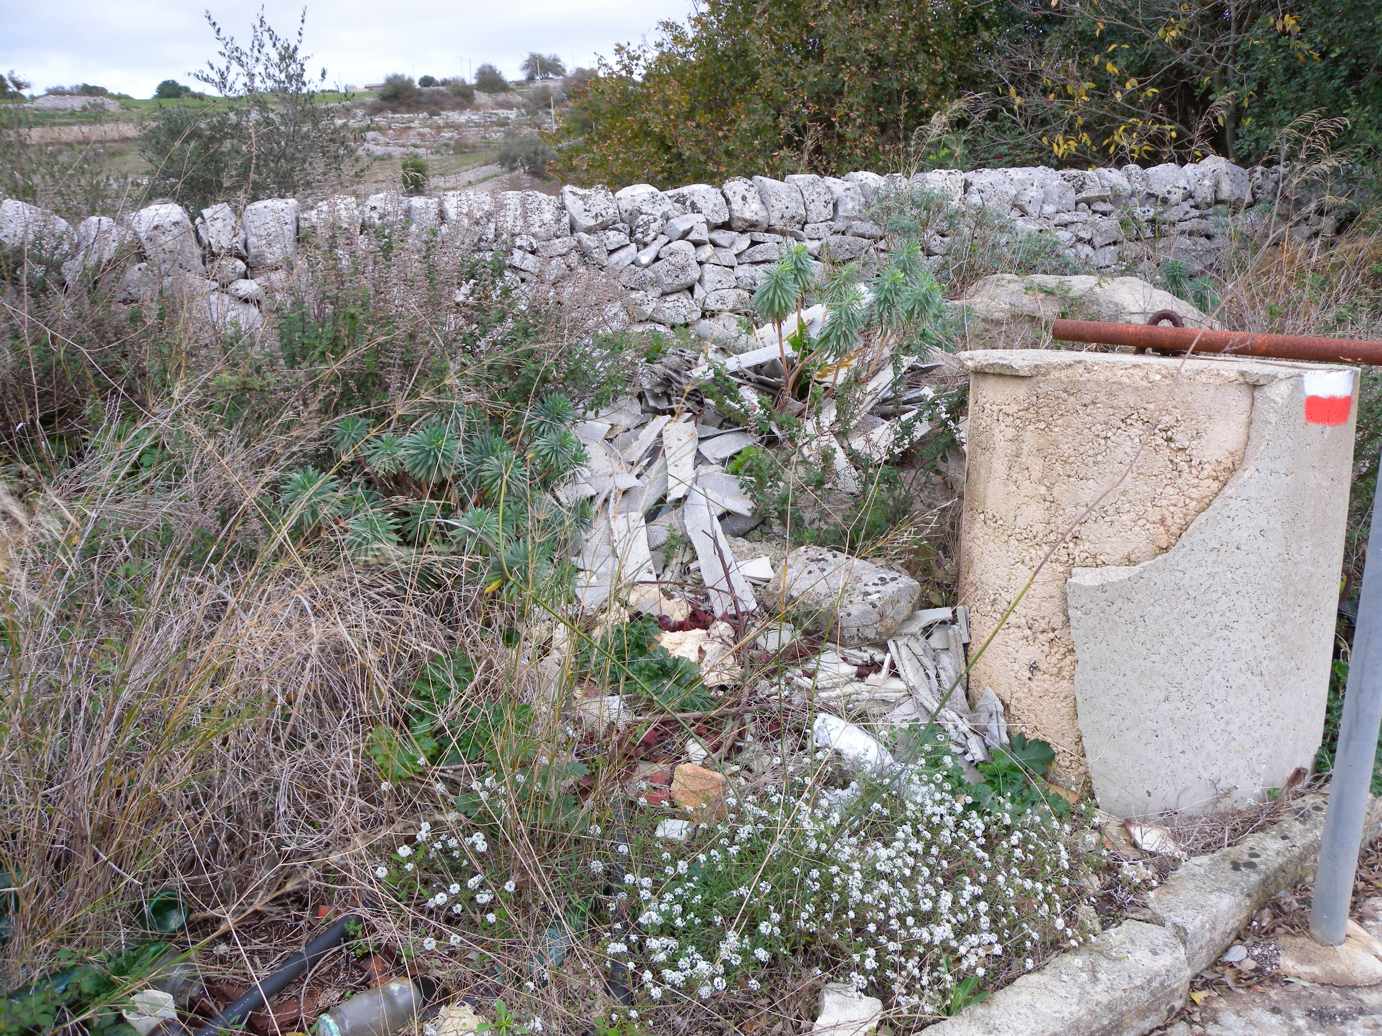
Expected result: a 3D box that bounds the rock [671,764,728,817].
[{"bbox_3d":[0.020,0.639,2.620,0.134,0.115,0.110,0,12,0],"label":"rock"}]

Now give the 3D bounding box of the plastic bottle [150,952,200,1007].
[{"bbox_3d":[-0.968,0.833,2.071,0.220,0.070,0.070,10,15,40],"label":"plastic bottle"}]

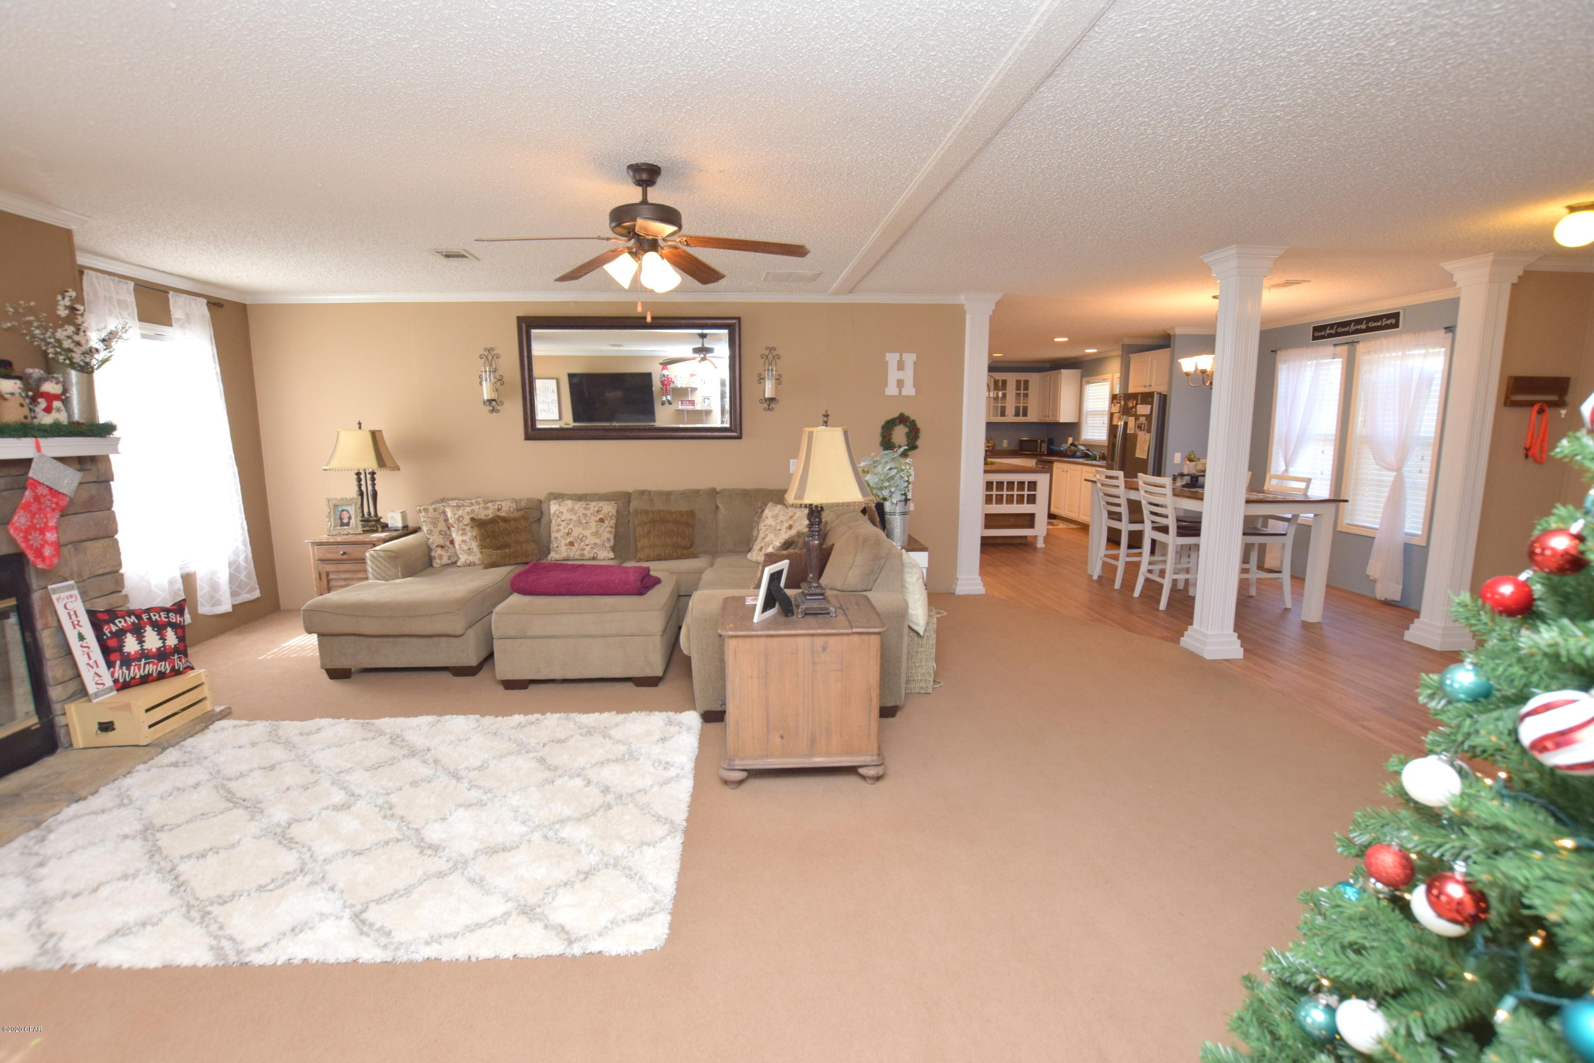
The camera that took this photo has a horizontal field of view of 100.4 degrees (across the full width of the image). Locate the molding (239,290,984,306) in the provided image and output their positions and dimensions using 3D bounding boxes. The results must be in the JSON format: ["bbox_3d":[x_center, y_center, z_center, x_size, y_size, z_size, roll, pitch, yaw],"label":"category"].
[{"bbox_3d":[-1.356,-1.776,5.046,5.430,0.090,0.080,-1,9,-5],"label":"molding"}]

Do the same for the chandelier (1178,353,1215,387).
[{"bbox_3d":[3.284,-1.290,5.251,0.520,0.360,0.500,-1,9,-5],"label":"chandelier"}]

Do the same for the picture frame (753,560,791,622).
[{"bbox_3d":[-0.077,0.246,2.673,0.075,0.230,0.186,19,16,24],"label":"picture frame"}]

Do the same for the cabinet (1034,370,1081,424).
[{"bbox_3d":[4.152,-2.125,10.513,0.350,0.820,0.740,-1,9,-5],"label":"cabinet"}]

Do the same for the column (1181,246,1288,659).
[{"bbox_3d":[2.674,-0.441,4.139,0.285,2.455,0.285,-1,8,-5],"label":"column"}]

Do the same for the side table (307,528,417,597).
[{"bbox_3d":[-3.287,0.353,5.158,0.600,0.660,0.620,-1,8,-5],"label":"side table"}]

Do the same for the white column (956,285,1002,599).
[{"bbox_3d":[1.462,-0.684,5.553,0.360,2.445,0.300,-1,9,-5],"label":"white column"}]

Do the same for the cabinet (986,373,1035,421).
[{"bbox_3d":[3.486,-2.194,10.944,0.821,0.794,0.320,-1,9,-5],"label":"cabinet"}]

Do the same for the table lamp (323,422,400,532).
[{"bbox_3d":[-3.120,-0.399,4.727,0.480,0.790,0.390,-1,9,-5],"label":"table lamp"}]

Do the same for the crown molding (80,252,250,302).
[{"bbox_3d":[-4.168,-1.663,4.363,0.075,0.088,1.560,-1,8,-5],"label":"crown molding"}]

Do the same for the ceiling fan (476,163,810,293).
[{"bbox_3d":[-0.596,-1.186,2.619,1.280,0.500,1.250,-1,9,-5],"label":"ceiling fan"}]

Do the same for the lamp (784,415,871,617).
[{"bbox_3d":[0.119,-0.070,2.736,0.350,0.810,0.390,-1,8,-5],"label":"lamp"}]

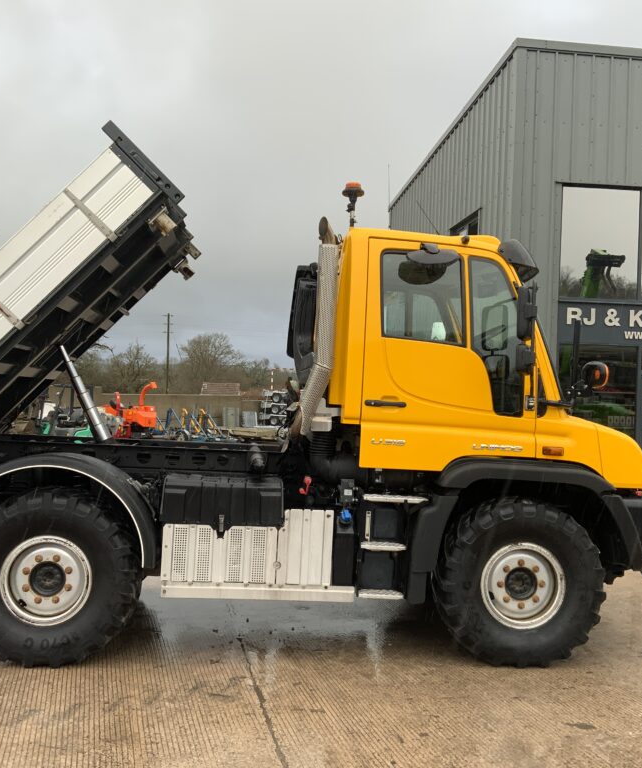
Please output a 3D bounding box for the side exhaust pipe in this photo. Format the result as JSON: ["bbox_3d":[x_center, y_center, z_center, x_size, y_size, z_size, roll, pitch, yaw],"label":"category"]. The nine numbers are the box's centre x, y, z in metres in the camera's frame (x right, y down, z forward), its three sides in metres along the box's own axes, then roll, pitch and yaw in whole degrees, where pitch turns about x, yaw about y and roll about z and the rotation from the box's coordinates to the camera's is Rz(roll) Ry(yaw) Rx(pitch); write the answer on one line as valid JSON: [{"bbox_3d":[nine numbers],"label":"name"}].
[{"bbox_3d":[-0.029,-0.357,5.620,0.300,1.470,0.180,2,0,-7],"label":"side exhaust pipe"}]

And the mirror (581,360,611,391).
[{"bbox_3d":[1.766,-0.055,5.520,0.180,0.190,0.090,2,0,-25],"label":"mirror"}]

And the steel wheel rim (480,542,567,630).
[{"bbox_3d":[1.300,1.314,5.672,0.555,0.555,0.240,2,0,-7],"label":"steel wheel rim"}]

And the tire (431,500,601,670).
[{"bbox_3d":[1.293,1.313,5.727,1.075,1.075,0.390,2,0,-7],"label":"tire"}]

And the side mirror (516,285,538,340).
[{"bbox_3d":[1.288,-0.449,5.390,0.115,0.345,0.205,2,0,12],"label":"side mirror"}]

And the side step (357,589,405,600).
[{"bbox_3d":[0.391,1.362,5.550,0.290,0.035,0.150,2,0,-7],"label":"side step"}]

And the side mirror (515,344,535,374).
[{"bbox_3d":[1.285,-0.154,5.390,0.115,0.185,0.195,2,0,12],"label":"side mirror"}]

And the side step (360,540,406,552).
[{"bbox_3d":[0.403,1.057,5.580,0.290,0.035,0.150,2,0,-7],"label":"side step"}]

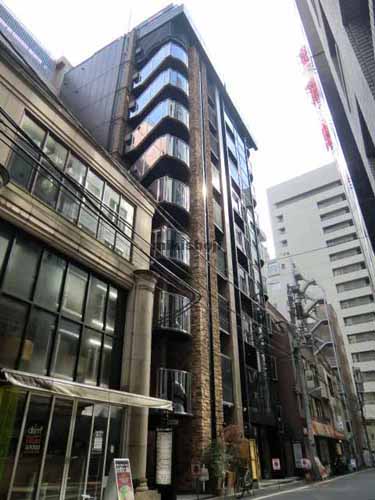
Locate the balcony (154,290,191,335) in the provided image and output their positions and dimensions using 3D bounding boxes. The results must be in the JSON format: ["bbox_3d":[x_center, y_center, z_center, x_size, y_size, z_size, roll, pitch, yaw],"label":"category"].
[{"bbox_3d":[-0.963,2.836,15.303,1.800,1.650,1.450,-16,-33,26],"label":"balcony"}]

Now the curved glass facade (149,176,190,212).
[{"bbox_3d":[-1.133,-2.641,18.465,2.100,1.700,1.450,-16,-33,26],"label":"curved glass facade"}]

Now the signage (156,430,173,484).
[{"bbox_3d":[-0.740,6.575,11.078,0.560,1.530,0.200,-16,-33,26],"label":"signage"}]

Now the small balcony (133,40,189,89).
[{"bbox_3d":[-2.102,-13.246,24.945,4.100,1.550,1.450,-21,-35,31],"label":"small balcony"}]

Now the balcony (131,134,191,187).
[{"bbox_3d":[-2.005,-5.083,20.437,4.100,1.900,1.600,-21,-35,31],"label":"balcony"}]

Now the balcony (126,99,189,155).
[{"bbox_3d":[-2.270,-7.885,22.359,4.500,1.650,1.500,-21,-36,31],"label":"balcony"}]

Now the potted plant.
[{"bbox_3d":[0.971,7.484,12.045,0.800,1.650,0.800,0,-29,0],"label":"potted plant"}]

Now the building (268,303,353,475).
[{"bbox_3d":[7.341,13.383,33.327,9.000,12.800,21.000,-16,-33,26],"label":"building"}]

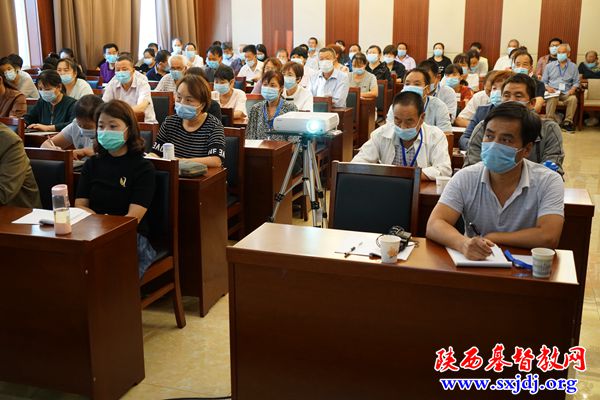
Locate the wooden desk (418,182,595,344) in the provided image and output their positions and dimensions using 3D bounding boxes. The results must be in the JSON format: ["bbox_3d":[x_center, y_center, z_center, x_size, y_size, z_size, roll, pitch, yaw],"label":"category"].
[{"bbox_3d":[0.831,0.305,3.483,1.200,0.760,0.380,5,15,17],"label":"wooden desk"}]

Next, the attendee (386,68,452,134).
[{"bbox_3d":[0.838,-0.291,4.762,0.520,1.251,0.780,5,15,17],"label":"attendee"}]

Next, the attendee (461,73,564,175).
[{"bbox_3d":[1.153,-0.027,3.693,0.540,1.300,0.760,5,15,17],"label":"attendee"}]

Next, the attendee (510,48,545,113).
[{"bbox_3d":[2.161,-0.747,6.433,0.520,1.313,0.780,5,15,17],"label":"attendee"}]

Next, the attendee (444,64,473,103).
[{"bbox_3d":[1.580,-0.731,6.658,0.550,1.190,0.720,6,16,22],"label":"attendee"}]

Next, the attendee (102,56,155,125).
[{"bbox_3d":[-1.625,-0.741,6.451,0.580,1.290,0.720,5,15,17],"label":"attendee"}]

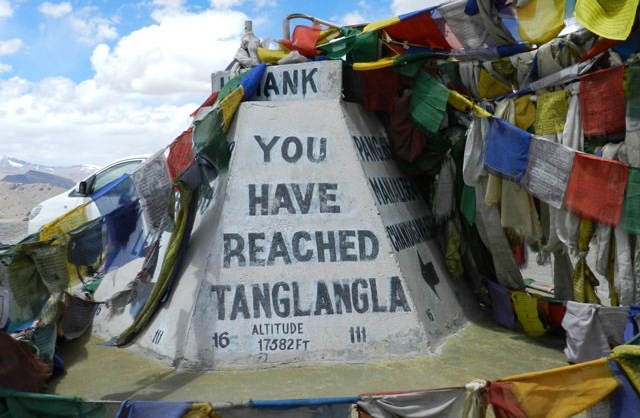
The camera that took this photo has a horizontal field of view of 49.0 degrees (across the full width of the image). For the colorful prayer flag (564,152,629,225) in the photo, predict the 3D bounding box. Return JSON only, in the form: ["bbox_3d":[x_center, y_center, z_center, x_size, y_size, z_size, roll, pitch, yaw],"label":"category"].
[{"bbox_3d":[1.397,-0.104,3.550,0.290,0.300,0.050,12,0,25],"label":"colorful prayer flag"}]

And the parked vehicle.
[{"bbox_3d":[-2.349,0.070,11.400,4.400,1.720,1.760,-1,-1,15],"label":"parked vehicle"}]

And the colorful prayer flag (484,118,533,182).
[{"bbox_3d":[1.046,-0.330,3.900,0.260,0.280,0.050,10,0,25],"label":"colorful prayer flag"}]

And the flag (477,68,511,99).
[{"bbox_3d":[1.025,-0.741,4.150,0.190,0.190,0.060,1,4,11],"label":"flag"}]

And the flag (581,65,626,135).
[{"bbox_3d":[1.473,-0.564,3.650,0.230,0.330,0.050,2,4,23],"label":"flag"}]

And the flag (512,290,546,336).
[{"bbox_3d":[1.157,0.580,3.900,0.160,0.230,0.040,-15,0,15],"label":"flag"}]

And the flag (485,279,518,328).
[{"bbox_3d":[1.130,0.591,4.350,0.180,0.280,0.060,-5,4,20],"label":"flag"}]

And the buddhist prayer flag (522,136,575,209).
[{"bbox_3d":[1.209,-0.192,3.700,0.235,0.310,0.040,12,2,24],"label":"buddhist prayer flag"}]

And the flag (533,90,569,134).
[{"bbox_3d":[1.384,-0.577,4.200,0.200,0.260,0.040,0,0,15],"label":"flag"}]

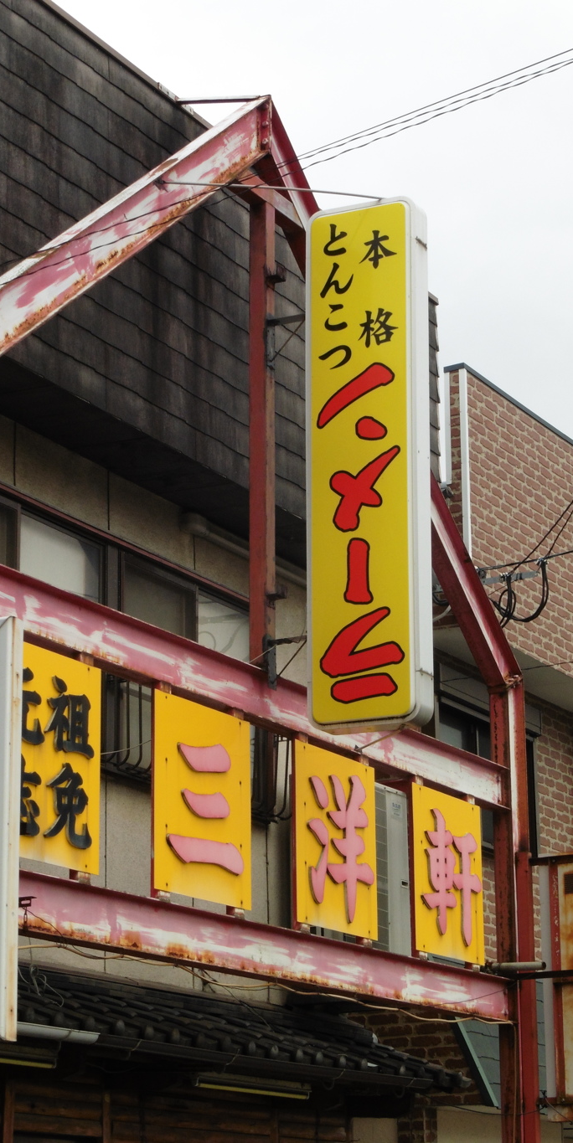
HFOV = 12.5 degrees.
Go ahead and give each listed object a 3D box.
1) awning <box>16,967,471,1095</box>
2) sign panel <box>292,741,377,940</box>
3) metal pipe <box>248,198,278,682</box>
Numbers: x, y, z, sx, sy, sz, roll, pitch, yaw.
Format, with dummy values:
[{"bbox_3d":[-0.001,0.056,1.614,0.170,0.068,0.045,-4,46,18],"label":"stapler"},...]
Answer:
[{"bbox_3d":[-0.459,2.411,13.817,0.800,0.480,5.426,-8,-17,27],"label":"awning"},{"bbox_3d":[0.269,1.443,13.898,0.050,0.949,0.938,-8,-17,27],"label":"sign panel"},{"bbox_3d":[-0.127,-0.723,13.883,0.098,2.636,0.098,-8,-17,27],"label":"metal pipe"}]

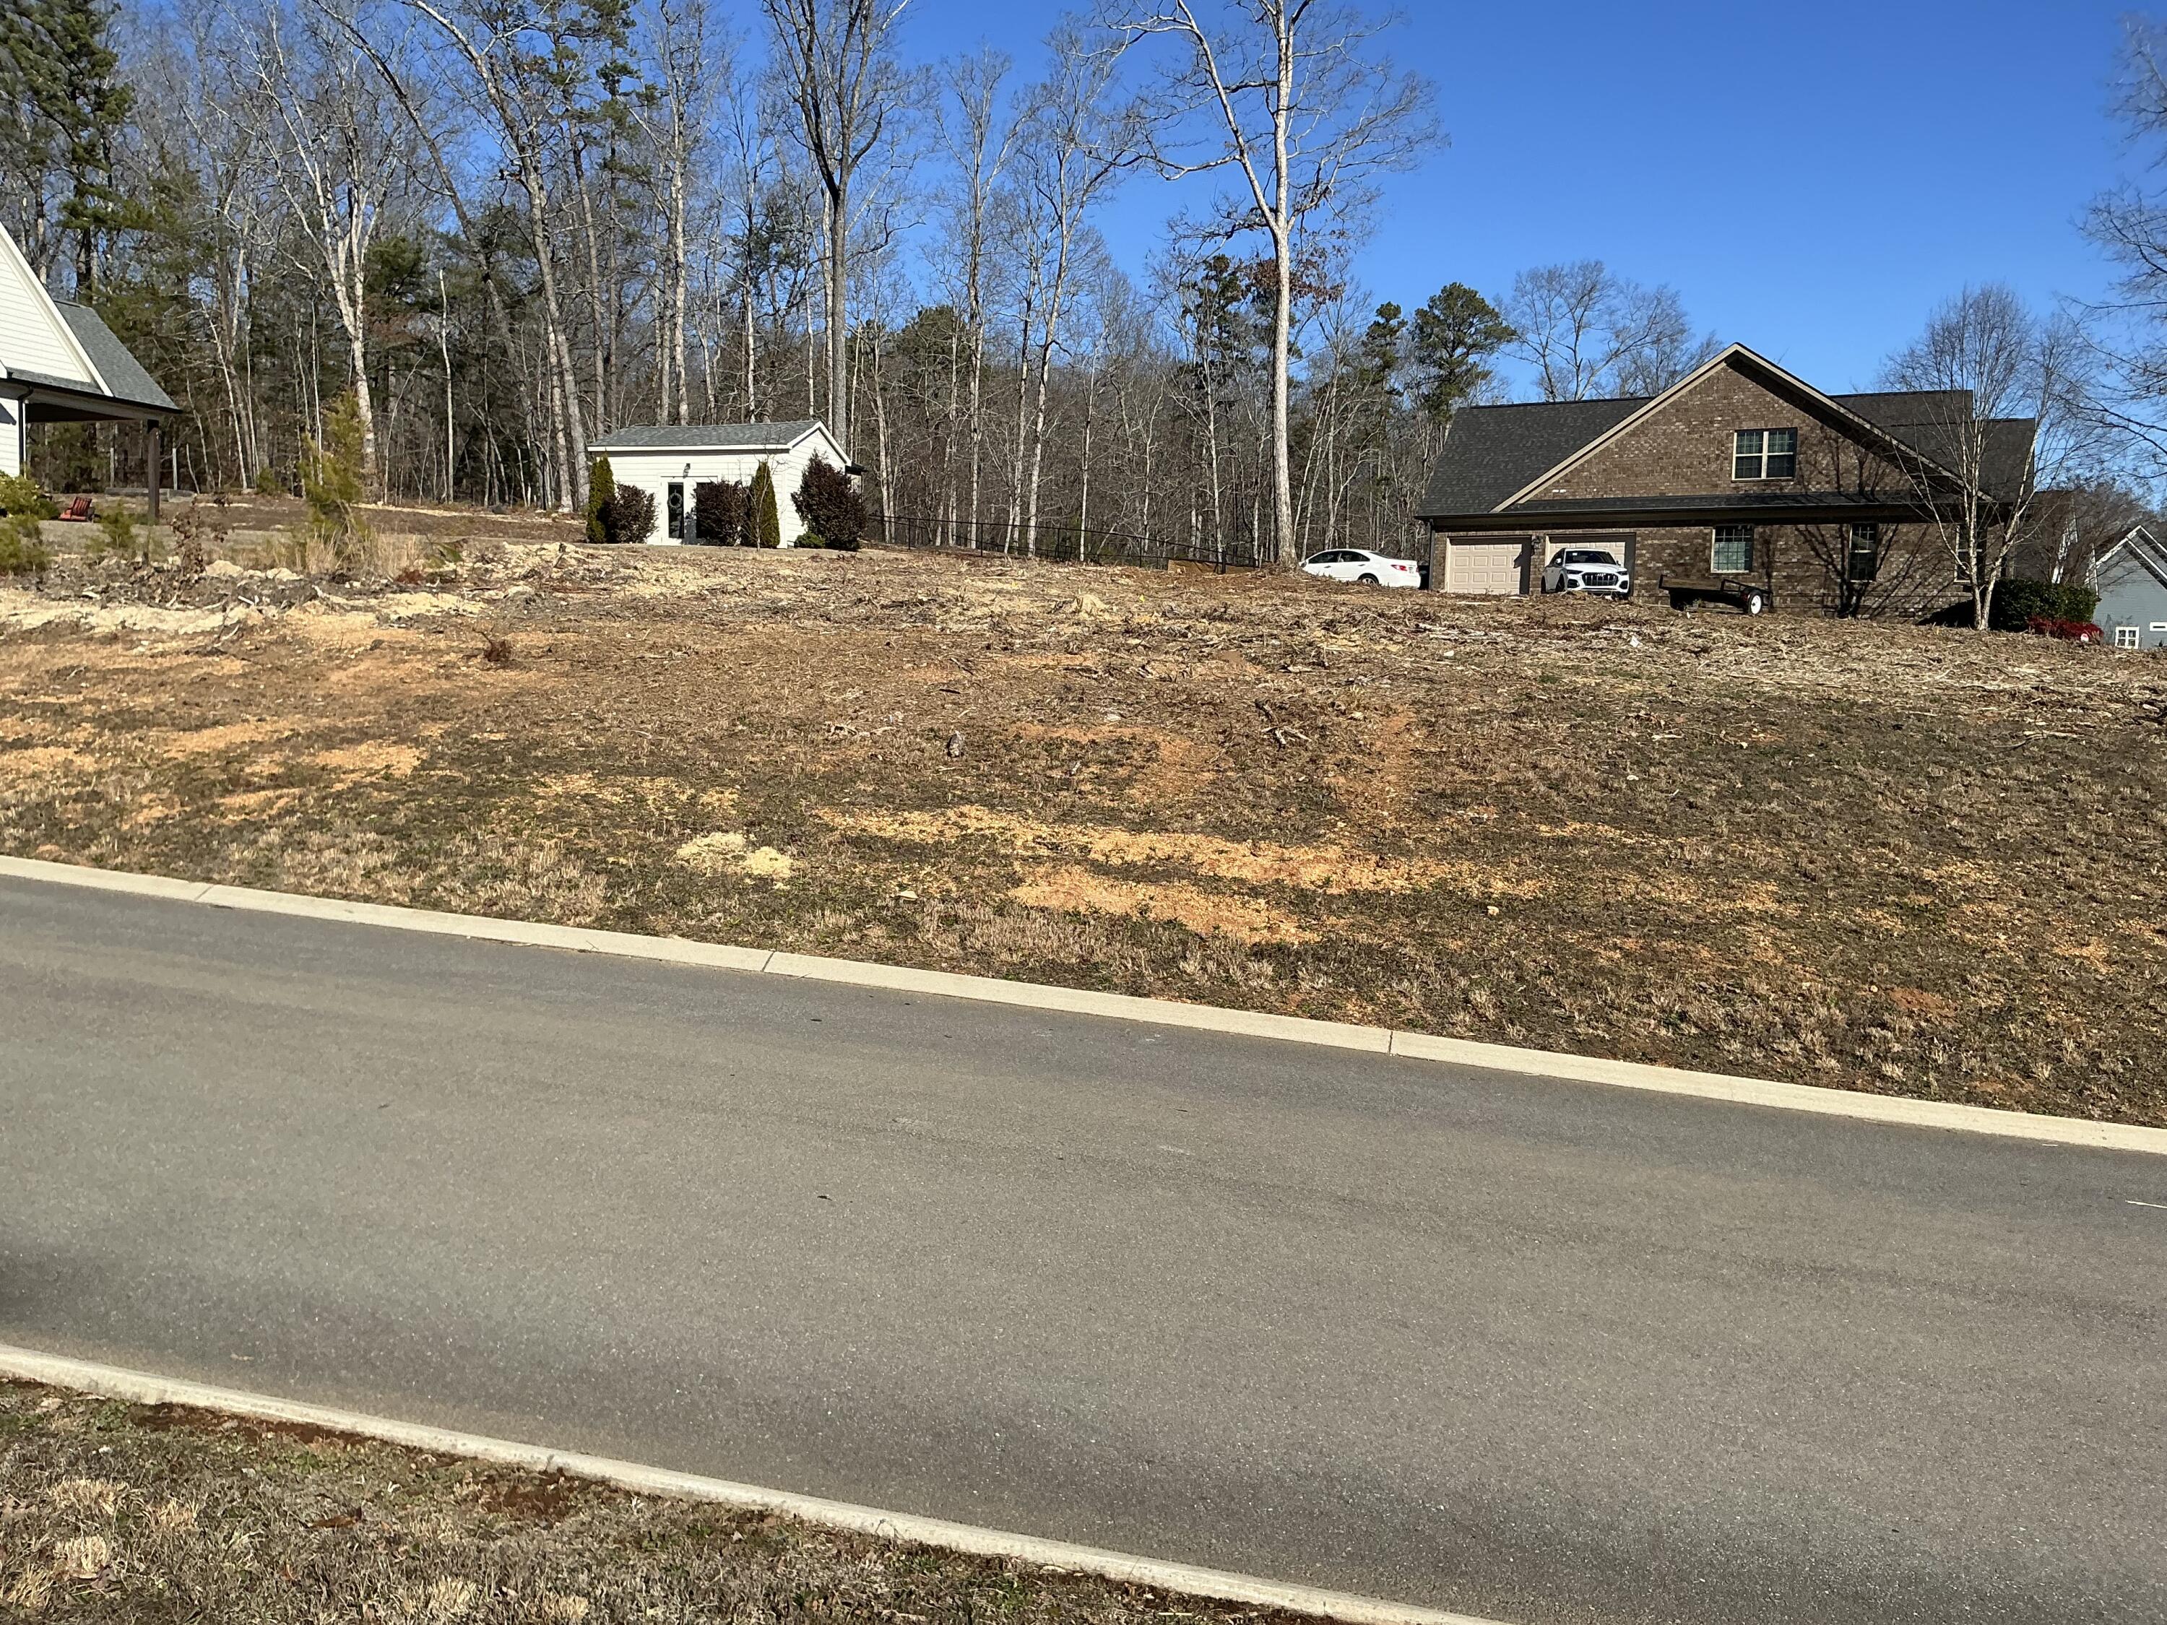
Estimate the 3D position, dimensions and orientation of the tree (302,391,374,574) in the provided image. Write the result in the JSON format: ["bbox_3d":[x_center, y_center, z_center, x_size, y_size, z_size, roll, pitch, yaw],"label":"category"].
[{"bbox_3d":[-16.818,-7.474,39.621,1.750,4.092,1.700,2,4,0],"label":"tree"}]

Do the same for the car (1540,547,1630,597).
[{"bbox_3d":[15.078,-7.176,52.915,1.920,1.650,4.680,2,4,6],"label":"car"}]

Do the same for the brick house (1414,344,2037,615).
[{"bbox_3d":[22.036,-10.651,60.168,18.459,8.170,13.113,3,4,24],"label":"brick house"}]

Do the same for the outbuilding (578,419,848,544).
[{"bbox_3d":[-11.739,-10.494,56.999,6.967,4.201,4.713,3,4,16],"label":"outbuilding"}]

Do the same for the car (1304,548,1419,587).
[{"bbox_3d":[7.943,-7.355,54.232,4.860,1.460,1.820,4,4,30],"label":"car"}]

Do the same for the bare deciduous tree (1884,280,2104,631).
[{"bbox_3d":[25.401,-9.948,49.205,6.200,9.622,6.000,2,4,0],"label":"bare deciduous tree"}]

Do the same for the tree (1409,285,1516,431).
[{"bbox_3d":[18.132,-17.385,87.008,5.400,17.297,5.400,2,4,0],"label":"tree"}]

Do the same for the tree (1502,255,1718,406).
[{"bbox_3d":[26.312,-18.162,88.947,10.800,19.416,10.000,2,4,0],"label":"tree"}]

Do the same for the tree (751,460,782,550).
[{"bbox_3d":[-9.672,-9.386,53.412,0.930,2.708,0.930,2,4,0],"label":"tree"}]

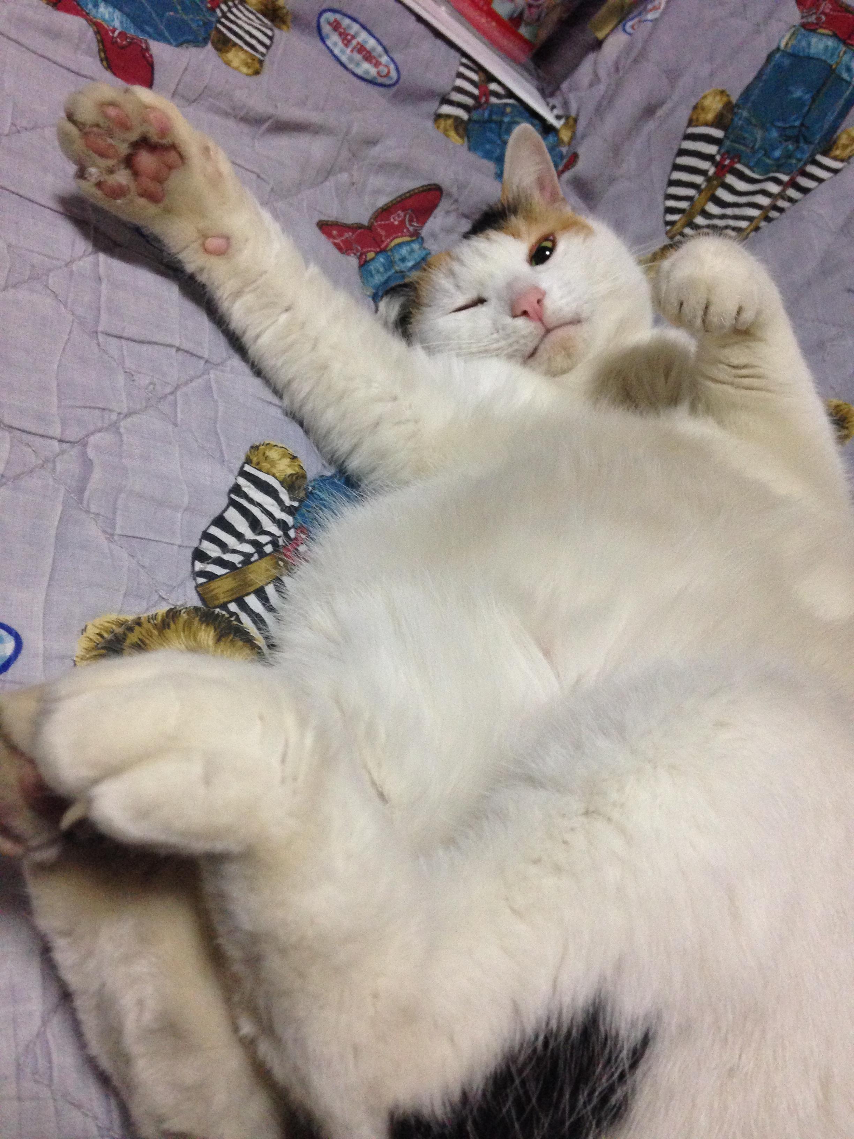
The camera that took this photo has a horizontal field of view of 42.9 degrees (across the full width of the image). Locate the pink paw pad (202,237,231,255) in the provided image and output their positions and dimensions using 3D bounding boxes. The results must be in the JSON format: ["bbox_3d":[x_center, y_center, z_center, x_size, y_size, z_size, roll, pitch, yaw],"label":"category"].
[{"bbox_3d":[-0.081,-0.124,0.415,0.011,0.007,0.005,-9,10,-6],"label":"pink paw pad"}]

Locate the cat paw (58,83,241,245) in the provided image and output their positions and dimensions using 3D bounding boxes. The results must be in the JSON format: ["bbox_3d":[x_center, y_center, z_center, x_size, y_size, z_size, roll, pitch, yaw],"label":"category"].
[{"bbox_3d":[-0.109,-0.157,0.425,0.077,0.036,0.049,38,82,9],"label":"cat paw"}]

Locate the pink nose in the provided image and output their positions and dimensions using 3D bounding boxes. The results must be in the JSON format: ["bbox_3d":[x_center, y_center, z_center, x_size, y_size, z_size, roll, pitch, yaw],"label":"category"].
[{"bbox_3d":[0.044,-0.115,0.470,0.017,0.010,0.013,-39,76,13],"label":"pink nose"}]

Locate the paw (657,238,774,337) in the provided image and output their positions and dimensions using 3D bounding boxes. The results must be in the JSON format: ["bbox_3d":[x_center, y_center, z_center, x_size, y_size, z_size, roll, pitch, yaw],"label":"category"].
[{"bbox_3d":[0.123,-0.122,0.465,0.046,0.034,0.046,10,38,3],"label":"paw"}]

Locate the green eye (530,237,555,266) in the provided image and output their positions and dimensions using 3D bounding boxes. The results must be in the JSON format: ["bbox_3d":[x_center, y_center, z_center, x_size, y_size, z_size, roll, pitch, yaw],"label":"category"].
[{"bbox_3d":[0.051,-0.142,0.485,0.015,0.009,0.011,-41,85,5],"label":"green eye"}]

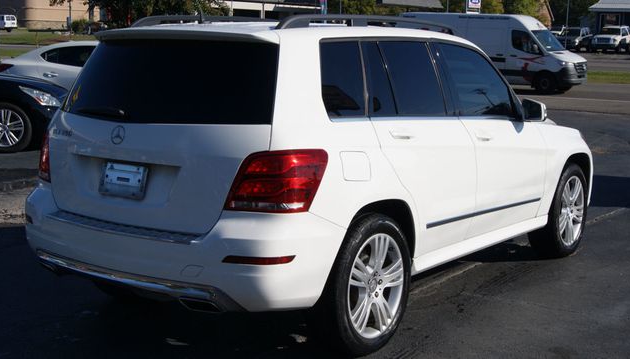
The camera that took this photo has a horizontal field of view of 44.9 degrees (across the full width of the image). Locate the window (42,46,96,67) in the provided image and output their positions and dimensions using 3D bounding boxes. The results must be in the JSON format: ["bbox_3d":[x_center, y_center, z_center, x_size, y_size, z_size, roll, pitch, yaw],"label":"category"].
[{"bbox_3d":[-4.101,-2.059,12.800,1.000,0.360,0.050,-2,-14,-13],"label":"window"}]

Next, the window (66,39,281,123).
[{"bbox_3d":[-0.782,-0.470,3.629,1.430,0.450,0.150,6,-15,37],"label":"window"}]

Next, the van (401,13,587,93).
[{"bbox_3d":[6.080,-4.280,25.650,6.150,2.720,2.050,7,11,36],"label":"van"}]

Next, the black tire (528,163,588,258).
[{"bbox_3d":[1.835,0.219,5.750,0.240,0.710,0.710,7,10,37],"label":"black tire"}]

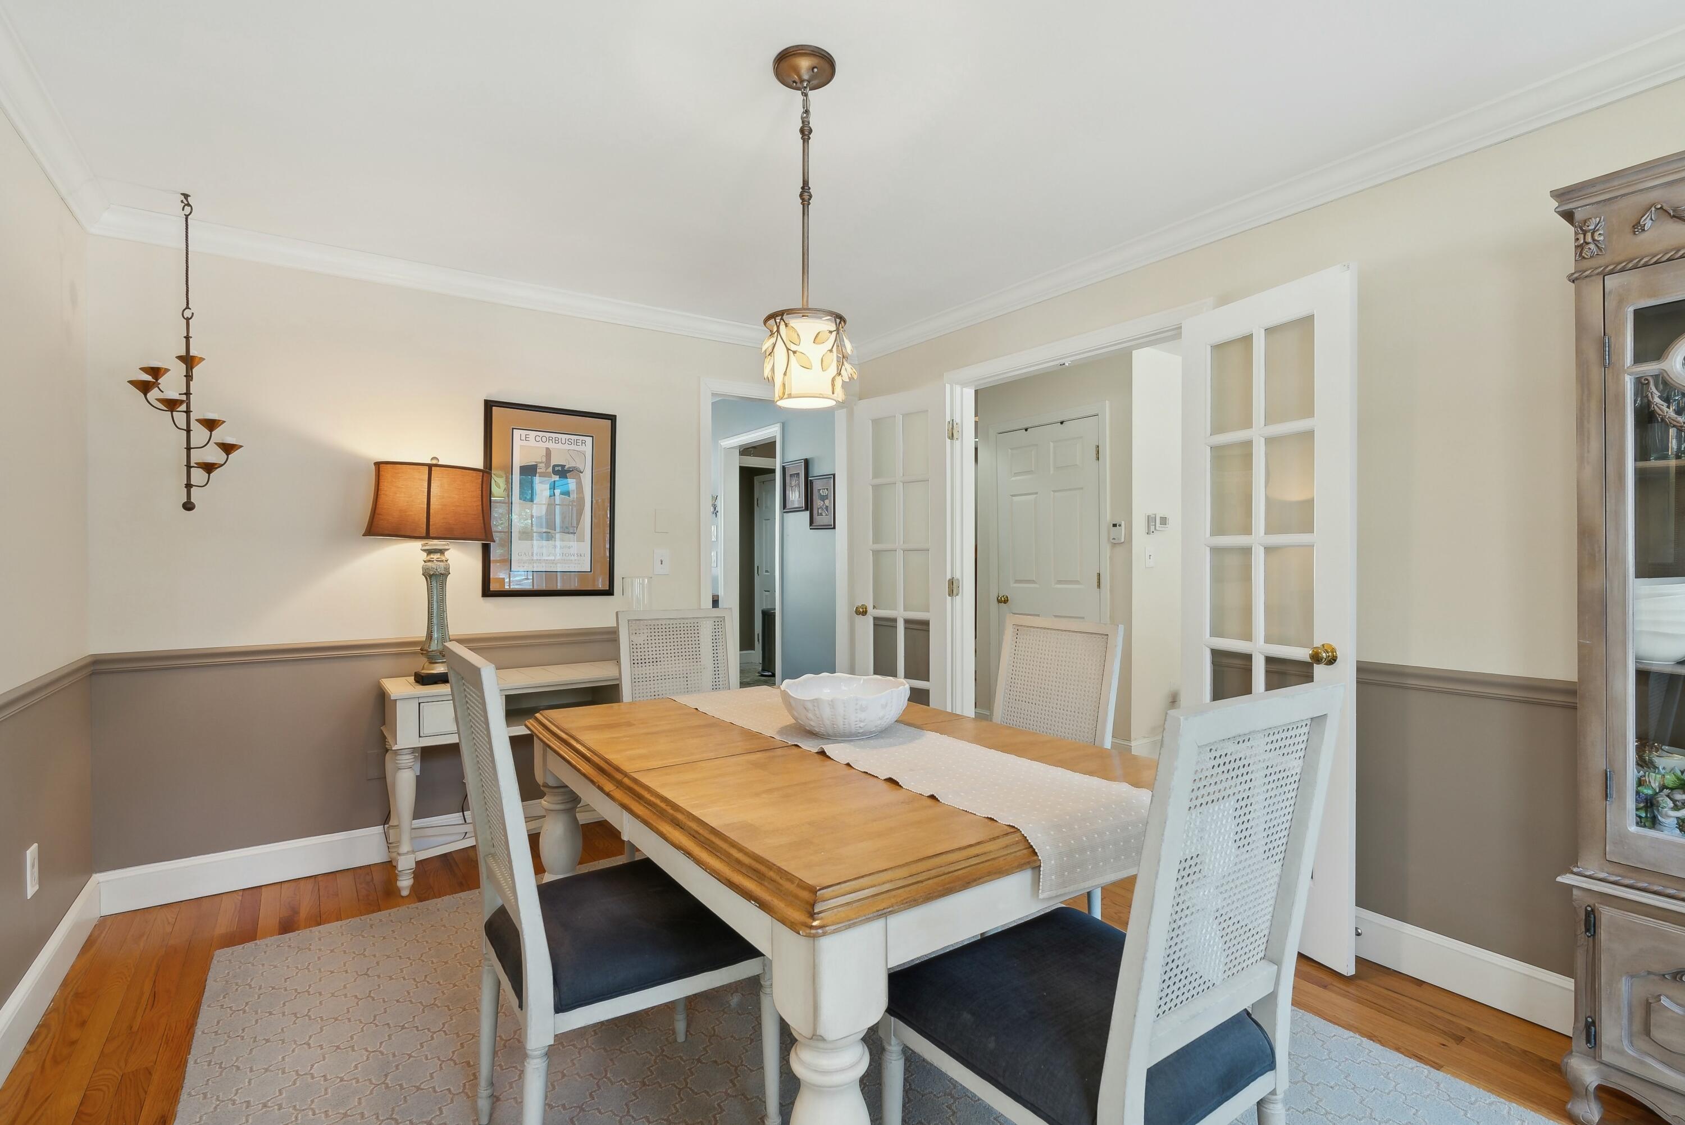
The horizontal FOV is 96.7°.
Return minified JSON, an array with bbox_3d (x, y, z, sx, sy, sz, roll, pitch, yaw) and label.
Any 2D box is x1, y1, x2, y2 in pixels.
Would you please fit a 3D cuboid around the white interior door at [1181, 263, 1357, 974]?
[{"bbox_3d":[1.347,0.165,2.416,0.040,2.035,0.595,0,1,-23],"label":"white interior door"}]

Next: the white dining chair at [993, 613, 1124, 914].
[{"bbox_3d":[0.436,0.681,2.113,0.560,1.020,0.490,0,1,-31],"label":"white dining chair"}]

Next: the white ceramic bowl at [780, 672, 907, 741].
[{"bbox_3d":[0.007,0.379,1.954,0.330,0.125,0.330,0,0,0],"label":"white ceramic bowl"}]

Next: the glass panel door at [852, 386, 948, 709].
[{"bbox_3d":[0.296,0.157,3.833,0.600,2.035,0.040,0,1,44],"label":"glass panel door"}]

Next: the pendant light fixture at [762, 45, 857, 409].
[{"bbox_3d":[-0.089,-0.791,1.805,0.225,0.800,0.225,0,0,0],"label":"pendant light fixture"}]

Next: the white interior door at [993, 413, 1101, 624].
[{"bbox_3d":[1.294,0.151,4.739,0.040,2.030,0.800,-1,1,-35],"label":"white interior door"}]

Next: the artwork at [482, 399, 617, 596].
[{"bbox_3d":[-1.305,-0.269,3.376,0.575,0.850,0.025,1,0,-35],"label":"artwork"}]

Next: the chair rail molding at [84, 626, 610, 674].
[{"bbox_3d":[-1.628,0.342,3.154,2.200,0.068,0.025,-1,1,-35],"label":"chair rail molding"}]

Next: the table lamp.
[{"bbox_3d":[-1.580,0.034,2.902,0.430,0.865,0.270,-1,1,-35],"label":"table lamp"}]

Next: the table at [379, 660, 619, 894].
[{"bbox_3d":[-1.205,0.830,3.128,1.190,0.735,0.445,-1,1,-35],"label":"table"}]

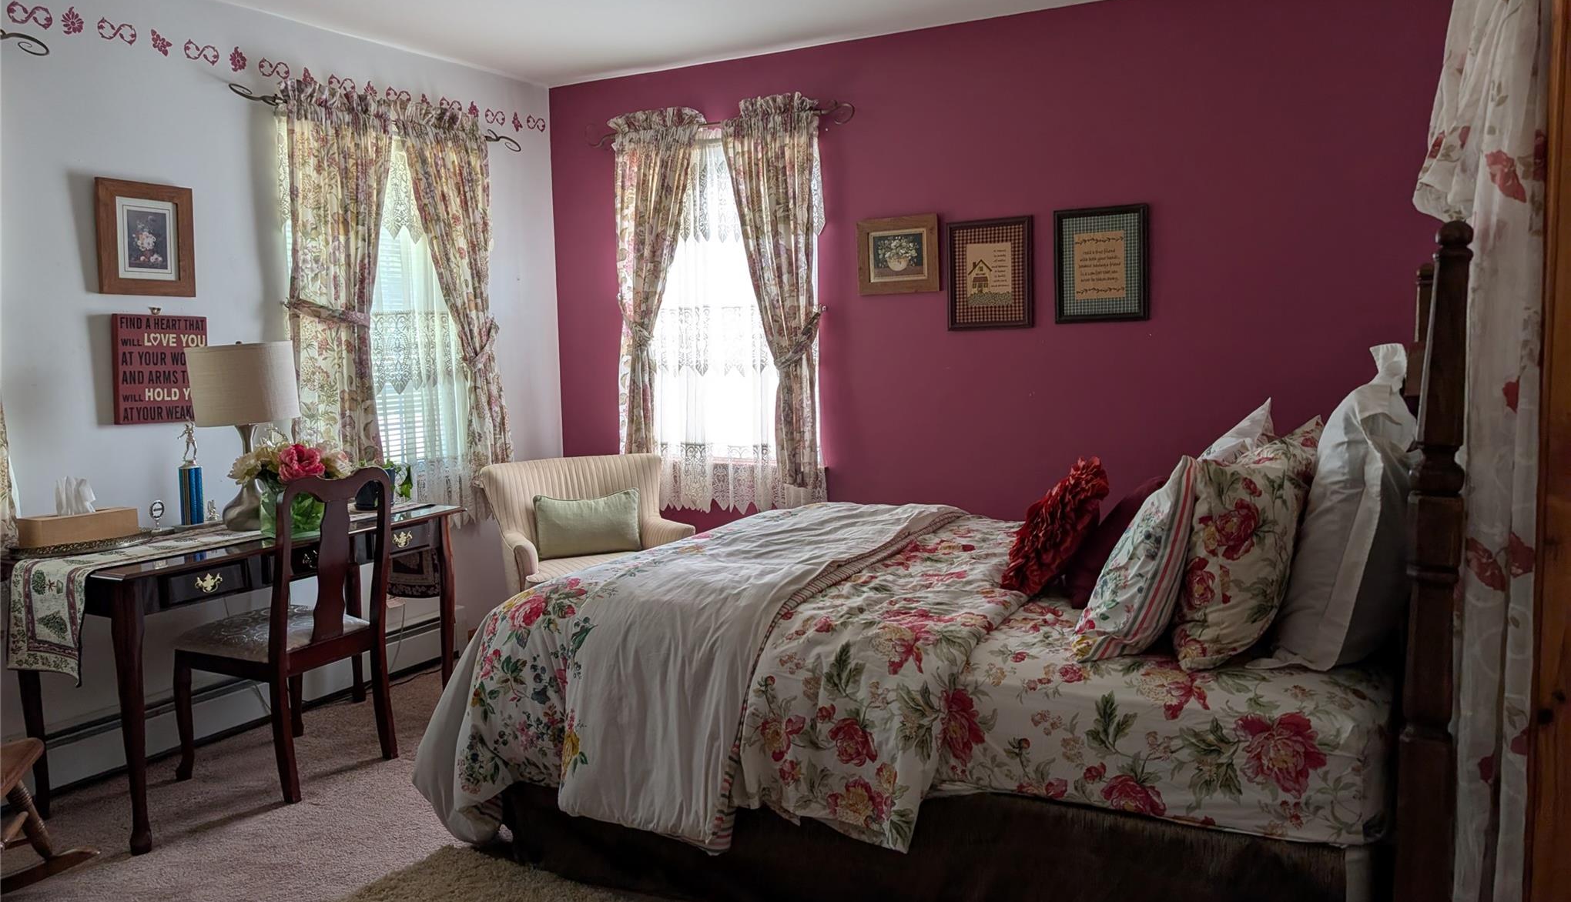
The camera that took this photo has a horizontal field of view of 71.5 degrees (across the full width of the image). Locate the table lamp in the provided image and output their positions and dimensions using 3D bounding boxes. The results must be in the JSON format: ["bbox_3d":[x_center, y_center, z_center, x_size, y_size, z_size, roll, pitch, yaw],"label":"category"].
[{"bbox_3d":[-1.730,-0.055,3.488,0.306,0.607,0.306,3,7,30],"label":"table lamp"}]

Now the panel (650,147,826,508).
[{"bbox_3d":[-0.276,-0.557,4.650,0.920,1.608,0.120,3,7,30],"label":"panel"}]

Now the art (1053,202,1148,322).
[{"bbox_3d":[1.111,-0.657,3.855,0.334,0.399,0.025,3,7,30],"label":"art"}]

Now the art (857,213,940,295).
[{"bbox_3d":[0.433,-0.756,4.236,0.339,0.288,0.025,3,7,30],"label":"art"}]

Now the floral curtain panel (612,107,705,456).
[{"bbox_3d":[-0.548,-0.672,4.814,0.471,1.604,0.123,3,7,30],"label":"floral curtain panel"}]

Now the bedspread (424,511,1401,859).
[{"bbox_3d":[0.459,0.583,3.047,2.120,0.620,1.700,3,7,28],"label":"bedspread"}]

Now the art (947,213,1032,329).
[{"bbox_3d":[0.755,-0.656,4.061,0.332,0.404,0.025,3,7,30],"label":"art"}]

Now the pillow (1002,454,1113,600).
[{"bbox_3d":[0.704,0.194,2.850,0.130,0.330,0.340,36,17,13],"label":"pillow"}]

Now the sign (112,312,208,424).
[{"bbox_3d":[-2.033,-0.271,3.571,0.035,0.344,0.302,3,7,30],"label":"sign"}]

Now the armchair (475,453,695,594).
[{"bbox_3d":[-0.730,0.473,4.327,0.750,0.820,0.700,-4,7,-28],"label":"armchair"}]

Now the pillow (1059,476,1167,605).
[{"bbox_3d":[0.901,0.199,2.779,0.130,0.410,0.430,36,21,19],"label":"pillow"}]

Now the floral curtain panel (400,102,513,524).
[{"bbox_3d":[-1.366,-0.590,4.583,0.123,1.624,0.478,3,7,30],"label":"floral curtain panel"}]

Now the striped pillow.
[{"bbox_3d":[0.825,0.210,2.476,0.160,0.470,0.580,31,18,20],"label":"striped pillow"}]

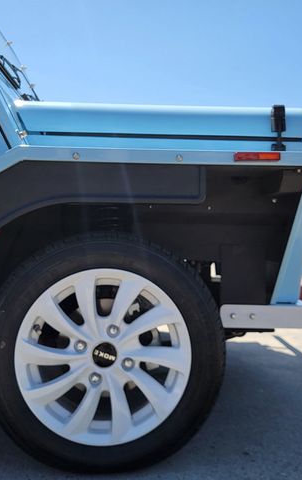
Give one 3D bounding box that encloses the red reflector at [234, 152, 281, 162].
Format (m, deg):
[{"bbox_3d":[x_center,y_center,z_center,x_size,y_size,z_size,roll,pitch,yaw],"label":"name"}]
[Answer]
[{"bbox_3d":[0.231,-0.179,0.963,0.100,0.019,0.012,0,4,-1],"label":"red reflector"}]

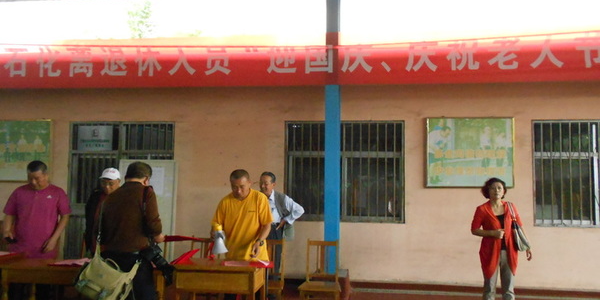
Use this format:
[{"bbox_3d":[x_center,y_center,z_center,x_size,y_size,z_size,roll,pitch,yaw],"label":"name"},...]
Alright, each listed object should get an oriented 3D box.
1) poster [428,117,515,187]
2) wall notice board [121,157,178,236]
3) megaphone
[{"bbox_3d":[2.462,0.032,6.508,1.200,0.970,0.040,0,-4,7],"label":"poster"},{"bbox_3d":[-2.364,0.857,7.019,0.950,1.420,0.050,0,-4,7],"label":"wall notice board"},{"bbox_3d":[-0.719,0.813,4.050,0.150,0.260,0.180,-2,-6,-41],"label":"megaphone"}]

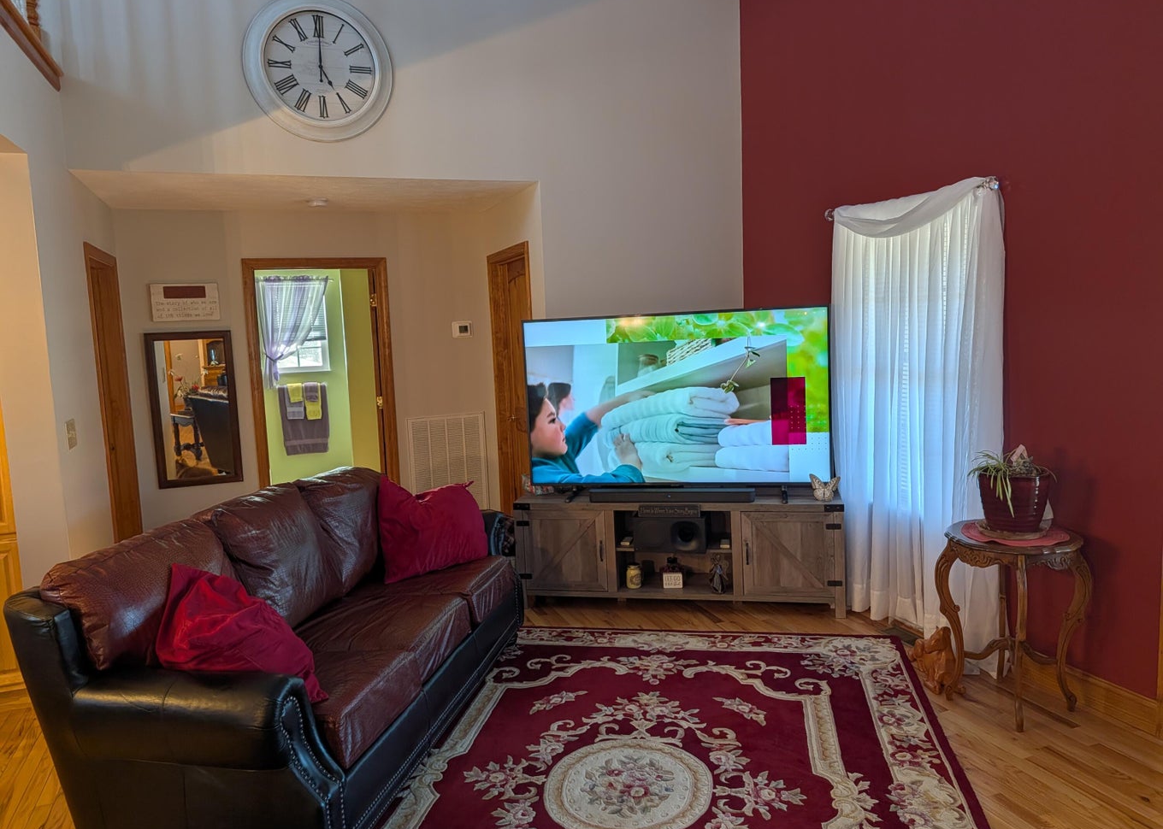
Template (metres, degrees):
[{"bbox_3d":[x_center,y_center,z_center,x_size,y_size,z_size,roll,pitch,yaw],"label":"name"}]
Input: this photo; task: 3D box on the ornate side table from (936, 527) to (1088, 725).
[{"bbox_3d":[1.714,0.829,3.221,0.500,0.700,0.500,-5,7,-21],"label":"ornate side table"}]

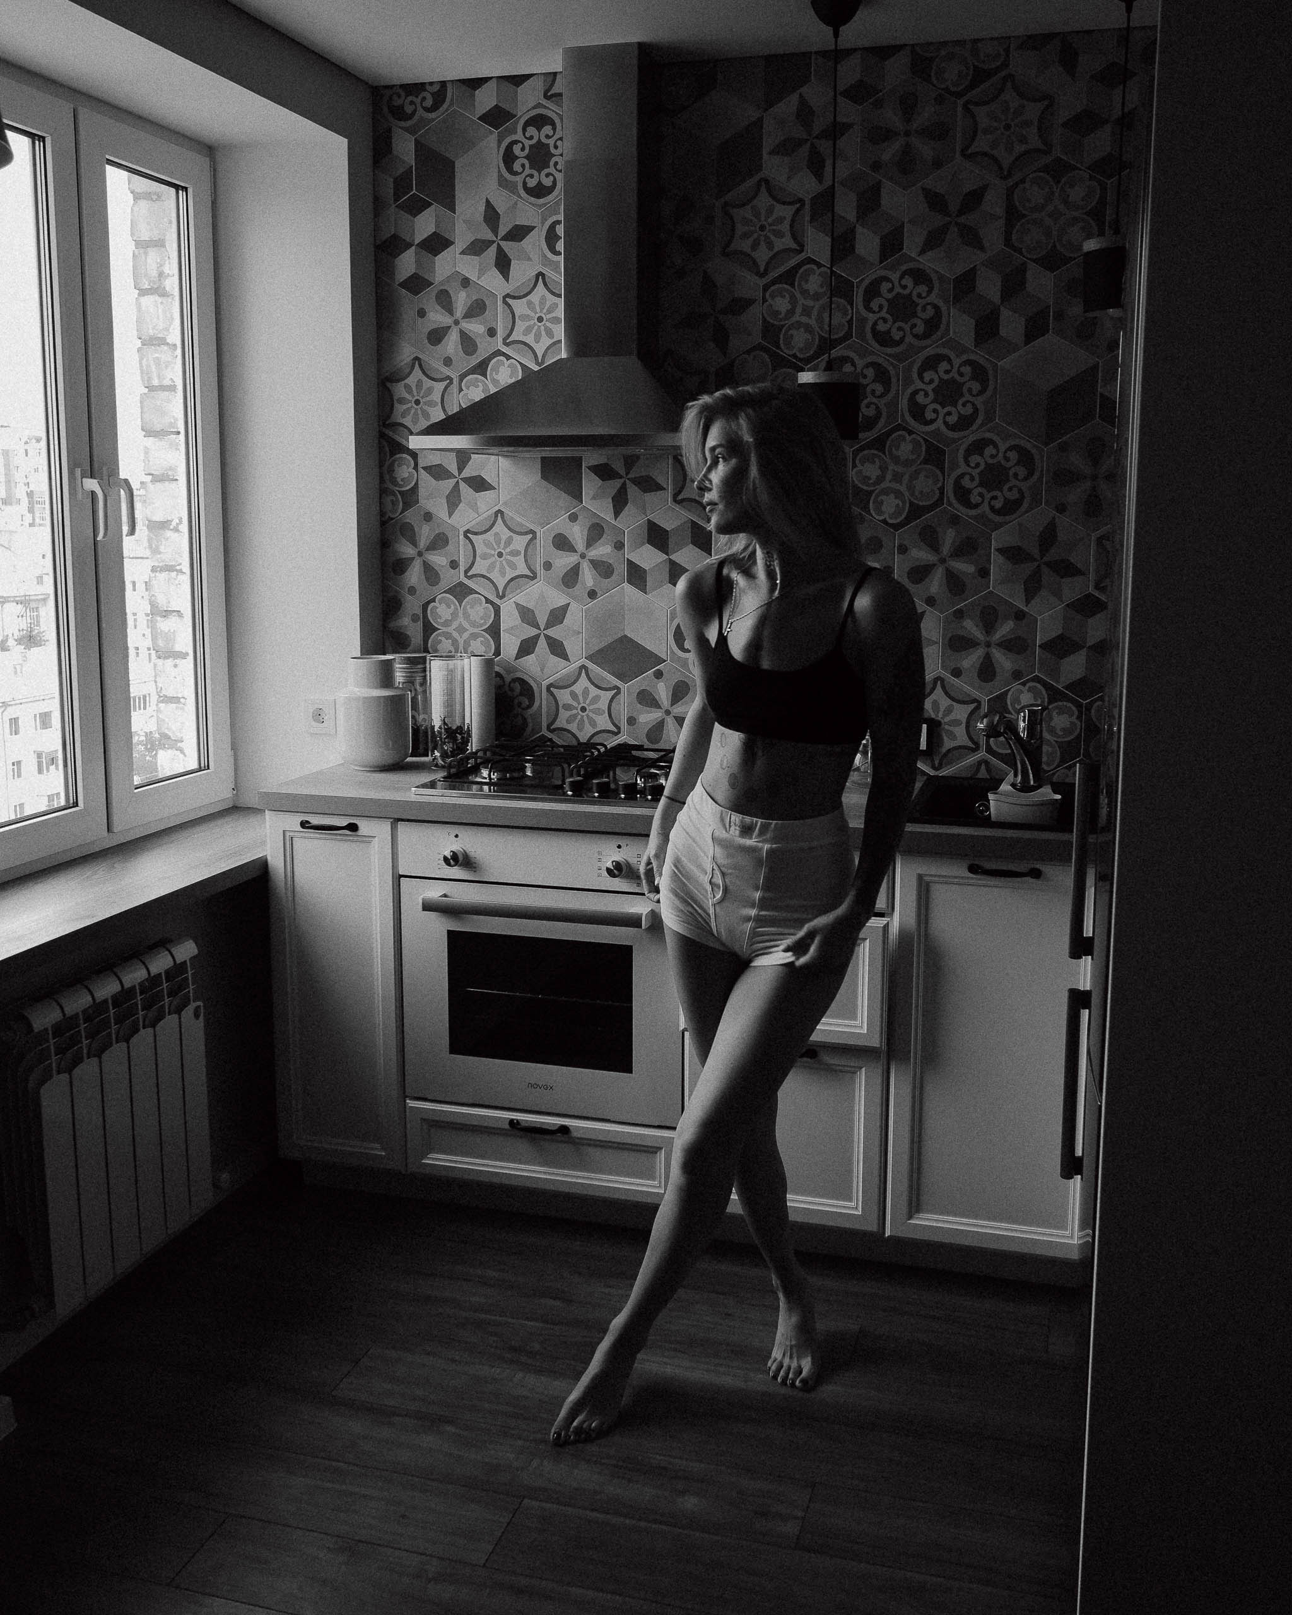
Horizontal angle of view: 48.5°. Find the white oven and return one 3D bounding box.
[{"bbox_3d":[-0.149,0.303,3.135,0.598,0.593,0.570,3,9,16],"label":"white oven"}]

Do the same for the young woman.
[{"bbox_3d":[0.158,0.150,2.311,0.480,1.640,0.640,5,9,28],"label":"young woman"}]

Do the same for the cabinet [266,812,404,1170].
[{"bbox_3d":[-0.576,0.355,3.303,0.305,0.762,0.564,3,9,16],"label":"cabinet"}]

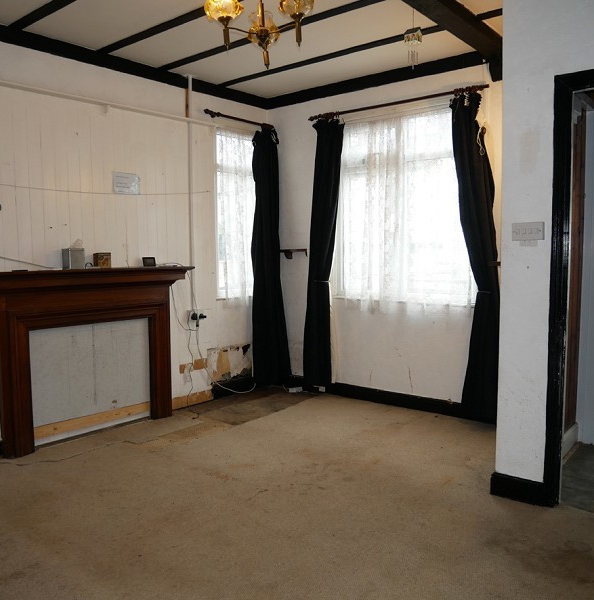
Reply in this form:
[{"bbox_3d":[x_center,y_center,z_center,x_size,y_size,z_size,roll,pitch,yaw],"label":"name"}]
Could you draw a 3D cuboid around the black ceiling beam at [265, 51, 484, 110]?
[{"bbox_3d":[0.525,-1.744,4.470,1.980,0.095,0.035,3,6,36],"label":"black ceiling beam"}]

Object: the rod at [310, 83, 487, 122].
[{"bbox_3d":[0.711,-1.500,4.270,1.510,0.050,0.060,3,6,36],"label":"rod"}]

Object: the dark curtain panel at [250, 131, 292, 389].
[{"bbox_3d":[-0.247,-0.363,4.989,0.180,2.310,0.280,4,7,42],"label":"dark curtain panel"}]

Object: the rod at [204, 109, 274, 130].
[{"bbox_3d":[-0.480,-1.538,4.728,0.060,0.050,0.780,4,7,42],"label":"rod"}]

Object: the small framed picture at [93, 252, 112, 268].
[{"bbox_3d":[-1.336,-0.266,3.827,0.055,0.108,0.105,4,7,42],"label":"small framed picture"}]

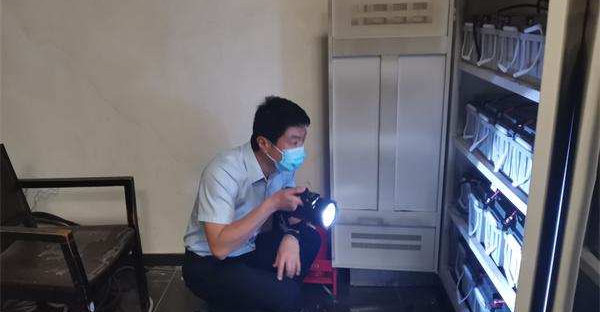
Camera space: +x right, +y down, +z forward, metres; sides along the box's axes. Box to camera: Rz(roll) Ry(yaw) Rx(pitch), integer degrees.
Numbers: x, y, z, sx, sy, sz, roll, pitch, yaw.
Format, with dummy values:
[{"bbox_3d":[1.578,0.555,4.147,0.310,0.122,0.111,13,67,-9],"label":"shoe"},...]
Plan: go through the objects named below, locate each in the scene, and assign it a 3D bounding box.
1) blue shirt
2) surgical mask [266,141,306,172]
[{"bbox_3d":[-0.223,0.159,1.690,0.310,0.430,0.440,21,24,21],"label":"blue shirt"},{"bbox_3d":[-0.042,0.004,1.630,0.120,0.105,0.145,6,18,18],"label":"surgical mask"}]

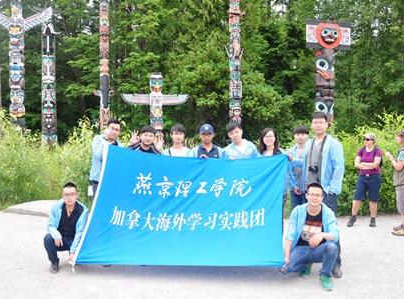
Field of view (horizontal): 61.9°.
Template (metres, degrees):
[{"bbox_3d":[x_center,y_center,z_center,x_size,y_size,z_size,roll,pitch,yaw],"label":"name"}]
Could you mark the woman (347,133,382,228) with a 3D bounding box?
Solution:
[{"bbox_3d":[2.941,0.550,6.100,0.530,1.700,0.410,0,0,33],"label":"woman"}]

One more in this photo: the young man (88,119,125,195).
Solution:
[{"bbox_3d":[-1.143,0.515,4.100,0.470,1.770,0.380,0,0,-12],"label":"young man"}]

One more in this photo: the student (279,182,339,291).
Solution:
[{"bbox_3d":[1.132,0.869,3.550,0.630,1.050,0.680,0,0,10],"label":"student"}]

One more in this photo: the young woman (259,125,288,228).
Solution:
[{"bbox_3d":[0.847,0.565,4.050,0.440,1.670,0.330,0,0,9],"label":"young woman"}]

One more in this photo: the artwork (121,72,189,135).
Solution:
[{"bbox_3d":[-2.207,-1.240,16.000,3.200,4.780,0.800,0,0,-6],"label":"artwork"}]

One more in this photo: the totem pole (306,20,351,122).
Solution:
[{"bbox_3d":[5.817,-2.325,15.500,2.100,7.050,1.000,0,0,-7],"label":"totem pole"}]

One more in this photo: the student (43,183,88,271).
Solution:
[{"bbox_3d":[-1.596,0.895,4.000,0.500,1.010,0.600,0,0,-16],"label":"student"}]

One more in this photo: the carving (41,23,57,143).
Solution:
[{"bbox_3d":[-8.143,-3.105,18.000,0.800,7.300,0.800,0,0,-18],"label":"carving"}]

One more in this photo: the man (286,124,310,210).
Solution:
[{"bbox_3d":[1.228,0.550,4.120,0.480,1.680,0.340,0,0,10],"label":"man"}]

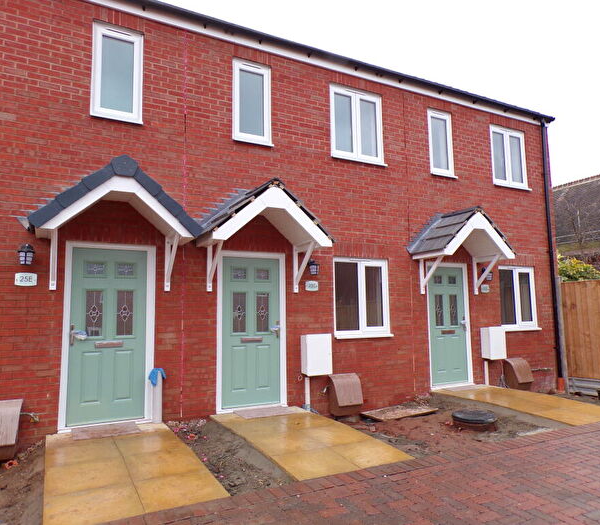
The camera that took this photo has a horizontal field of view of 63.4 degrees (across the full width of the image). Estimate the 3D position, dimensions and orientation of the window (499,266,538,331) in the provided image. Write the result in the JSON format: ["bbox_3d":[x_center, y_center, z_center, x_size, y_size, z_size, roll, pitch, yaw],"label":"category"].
[{"bbox_3d":[4.114,0.688,9.120,1.023,1.202,0.100,3,-7,-29],"label":"window"}]

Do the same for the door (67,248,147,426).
[{"bbox_3d":[-2.195,0.828,5.579,0.830,1.960,0.070,3,-7,-29],"label":"door"}]

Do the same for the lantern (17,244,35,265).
[{"bbox_3d":[-2.928,-0.080,5.177,0.165,0.225,0.120,3,-7,-29],"label":"lantern"}]

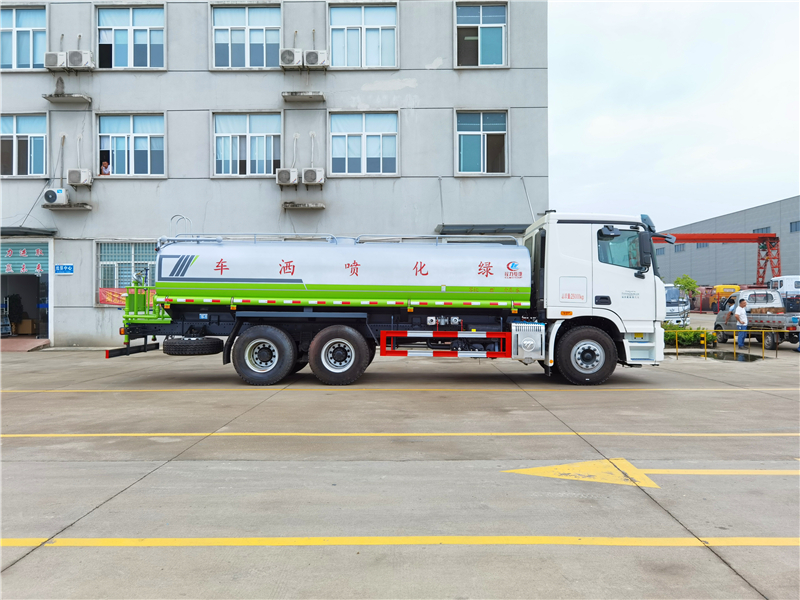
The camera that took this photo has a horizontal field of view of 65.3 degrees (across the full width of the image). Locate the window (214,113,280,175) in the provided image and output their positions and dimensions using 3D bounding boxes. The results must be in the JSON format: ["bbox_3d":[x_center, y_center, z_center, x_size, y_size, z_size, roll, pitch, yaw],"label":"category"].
[{"bbox_3d":[-5.060,-5.175,20.779,2.250,2.087,0.130,0,0,2],"label":"window"}]

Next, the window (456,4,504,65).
[{"bbox_3d":[2.676,-8.671,20.524,1.636,2.026,0.130,0,0,2],"label":"window"}]

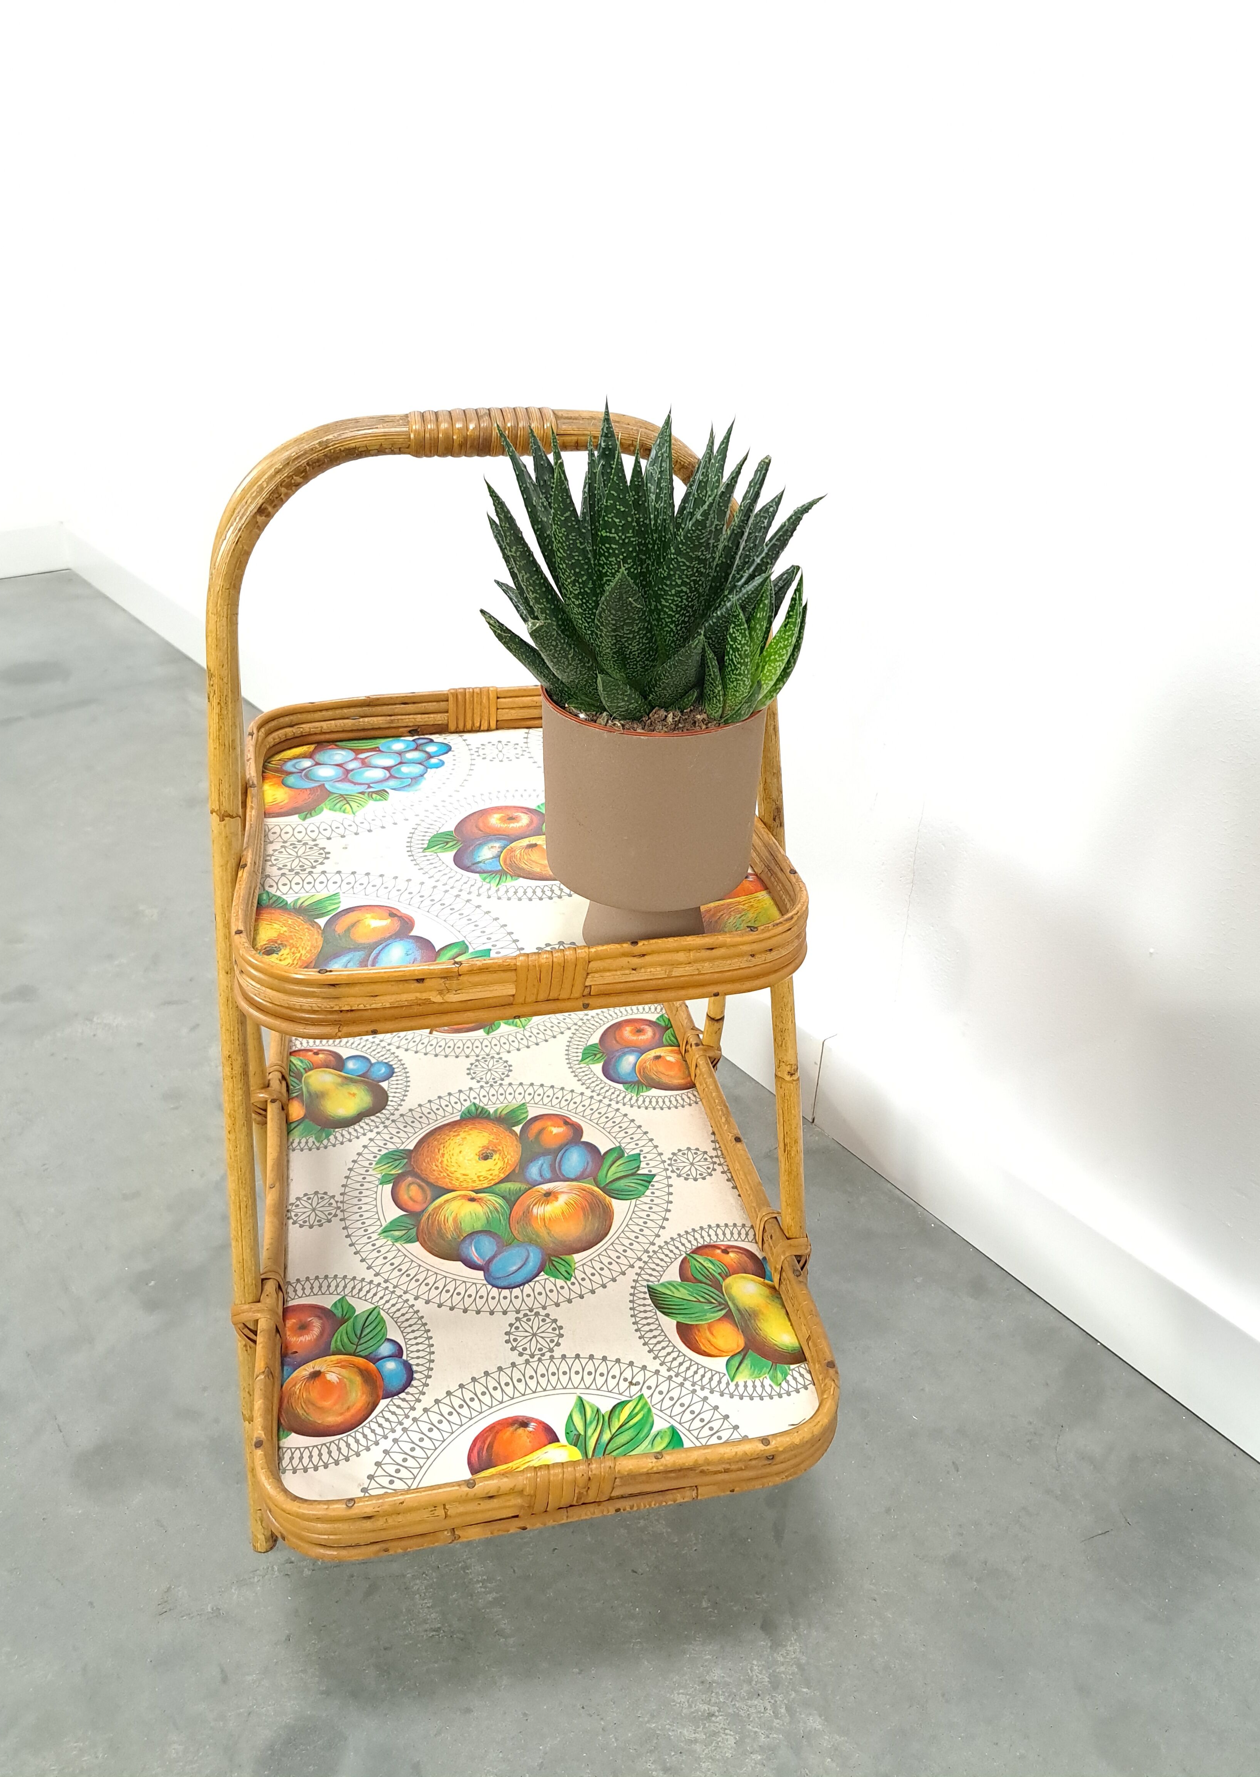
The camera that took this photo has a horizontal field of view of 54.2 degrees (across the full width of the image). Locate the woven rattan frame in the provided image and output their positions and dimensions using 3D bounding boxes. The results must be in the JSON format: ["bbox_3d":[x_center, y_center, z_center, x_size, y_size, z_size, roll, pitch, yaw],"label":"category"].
[{"bbox_3d":[-0.087,0.059,0.881,0.436,0.758,0.544,-5,29,-12],"label":"woven rattan frame"}]

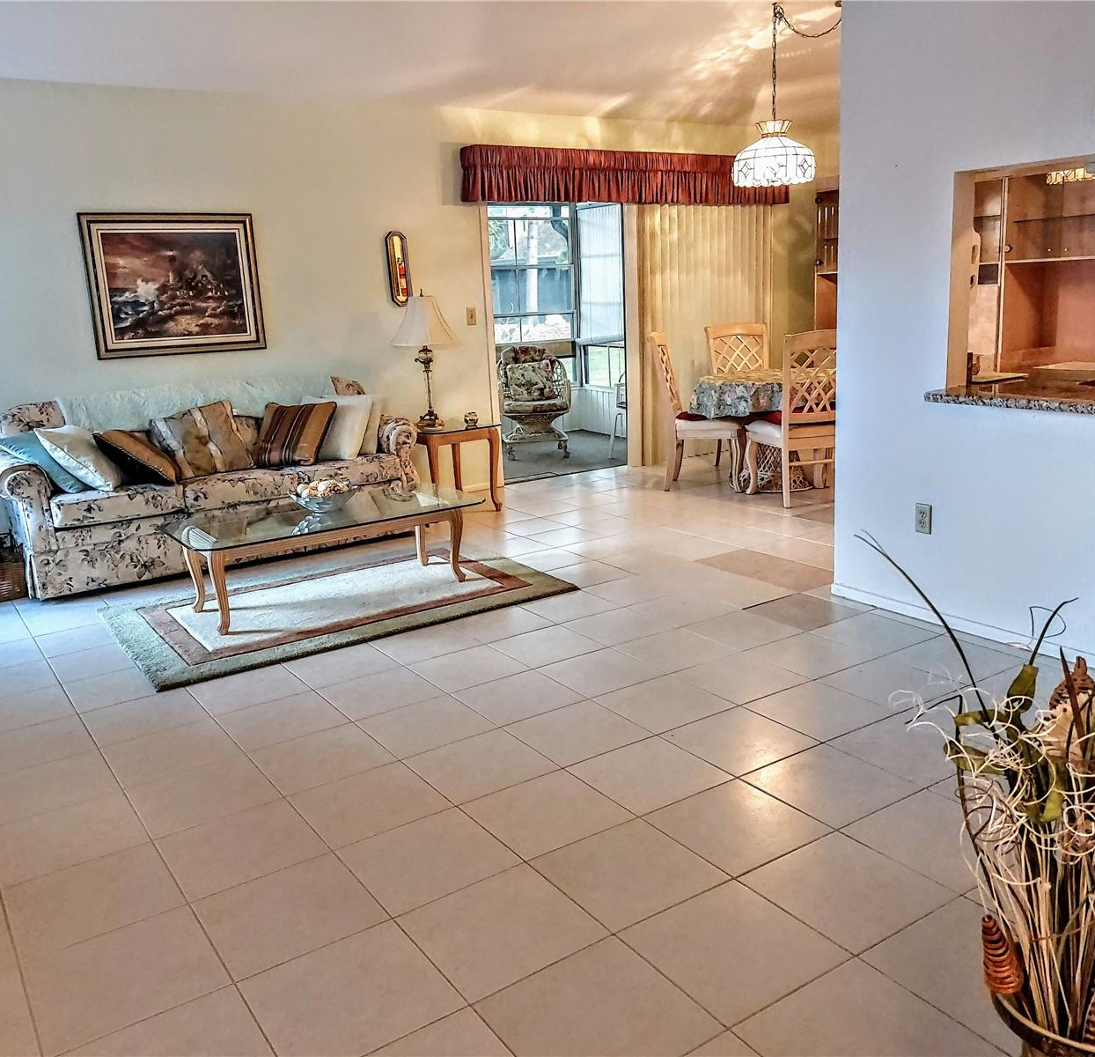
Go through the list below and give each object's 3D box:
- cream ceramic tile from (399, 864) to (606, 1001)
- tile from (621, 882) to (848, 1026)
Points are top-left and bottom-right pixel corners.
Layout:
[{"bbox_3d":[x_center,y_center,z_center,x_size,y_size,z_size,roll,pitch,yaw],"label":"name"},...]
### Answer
[{"bbox_3d":[-0.095,0.833,2.028,0.335,0.010,0.335,-11,15,-33],"label":"cream ceramic tile"},{"bbox_3d":[0.375,0.850,1.982,0.333,0.010,0.333,-11,16,-33],"label":"tile"}]

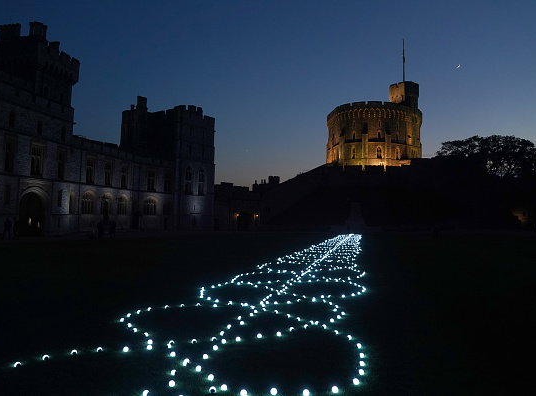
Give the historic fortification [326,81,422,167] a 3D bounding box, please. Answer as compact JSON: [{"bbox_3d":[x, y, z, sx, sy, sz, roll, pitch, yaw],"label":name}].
[{"bbox_3d":[34.370,-22.530,129.580,29.800,29.700,29.800,-1,-3,15],"label":"historic fortification"}]

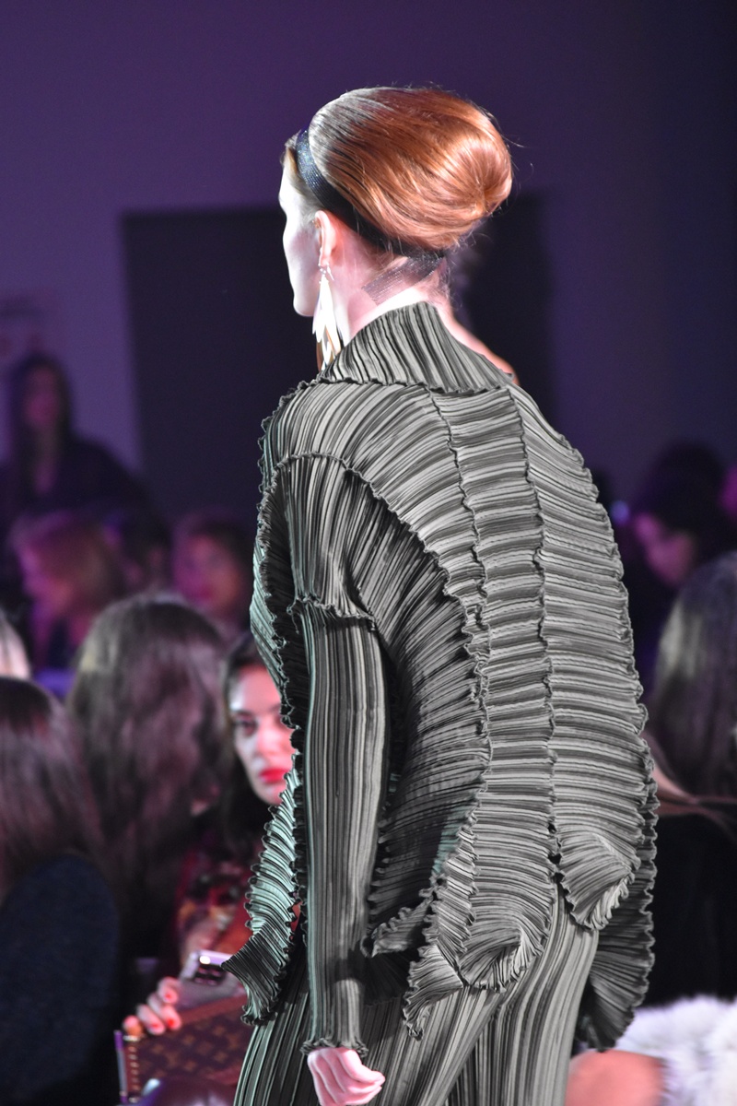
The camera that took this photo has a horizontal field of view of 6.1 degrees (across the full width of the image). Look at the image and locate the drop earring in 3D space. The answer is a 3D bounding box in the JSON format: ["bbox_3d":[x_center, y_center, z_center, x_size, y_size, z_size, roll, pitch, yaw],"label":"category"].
[{"bbox_3d":[-0.042,-0.242,7.085,0.029,0.110,0.017,-2,2,38],"label":"drop earring"}]

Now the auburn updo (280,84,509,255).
[{"bbox_3d":[0.031,-0.395,7.120,0.255,0.172,0.190,-2,2,38],"label":"auburn updo"}]

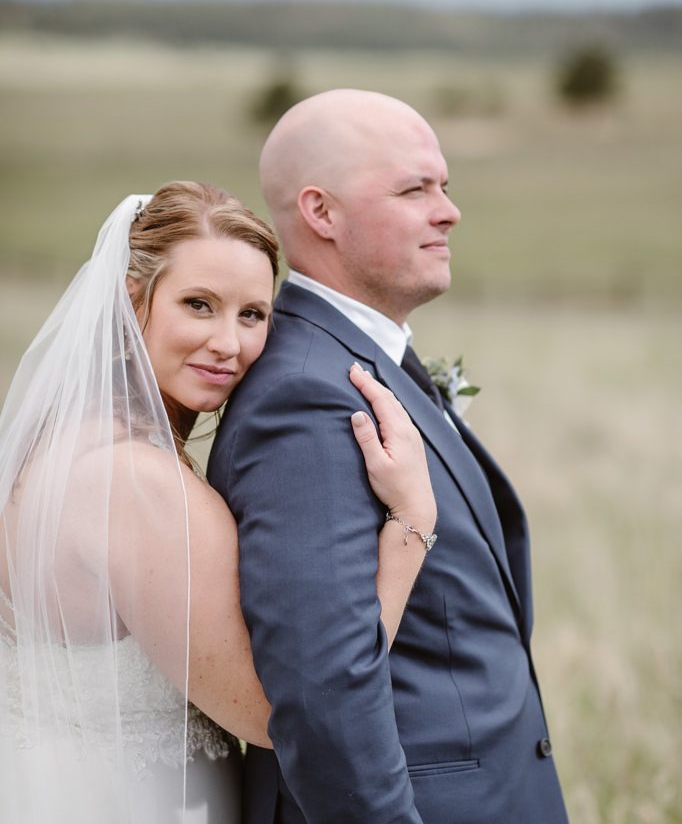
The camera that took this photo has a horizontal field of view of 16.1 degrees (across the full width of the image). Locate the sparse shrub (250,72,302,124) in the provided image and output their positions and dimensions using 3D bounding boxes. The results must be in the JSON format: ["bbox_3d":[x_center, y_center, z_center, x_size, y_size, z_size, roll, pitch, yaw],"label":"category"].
[{"bbox_3d":[-1.388,-6.745,52.000,1.150,1.150,1.150,1,8,0],"label":"sparse shrub"}]

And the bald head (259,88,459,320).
[{"bbox_3d":[0.018,-0.227,2.630,0.225,0.250,0.175,4,8,22],"label":"bald head"}]

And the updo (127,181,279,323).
[{"bbox_3d":[-0.152,-0.166,2.600,0.180,0.200,0.210,8,8,-23],"label":"updo"}]

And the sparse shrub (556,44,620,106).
[{"bbox_3d":[6.323,-8.632,62.000,1.600,1.600,1.600,1,8,0],"label":"sparse shrub"}]

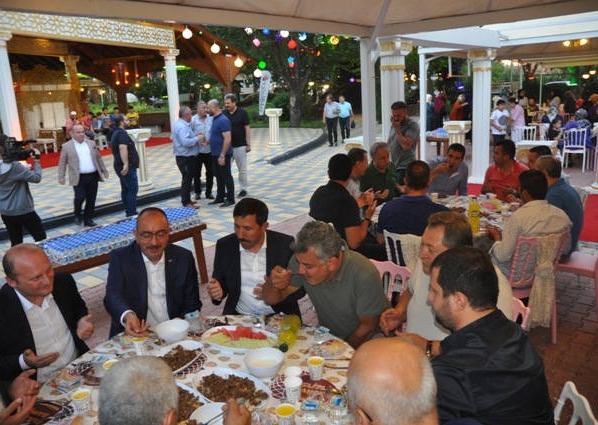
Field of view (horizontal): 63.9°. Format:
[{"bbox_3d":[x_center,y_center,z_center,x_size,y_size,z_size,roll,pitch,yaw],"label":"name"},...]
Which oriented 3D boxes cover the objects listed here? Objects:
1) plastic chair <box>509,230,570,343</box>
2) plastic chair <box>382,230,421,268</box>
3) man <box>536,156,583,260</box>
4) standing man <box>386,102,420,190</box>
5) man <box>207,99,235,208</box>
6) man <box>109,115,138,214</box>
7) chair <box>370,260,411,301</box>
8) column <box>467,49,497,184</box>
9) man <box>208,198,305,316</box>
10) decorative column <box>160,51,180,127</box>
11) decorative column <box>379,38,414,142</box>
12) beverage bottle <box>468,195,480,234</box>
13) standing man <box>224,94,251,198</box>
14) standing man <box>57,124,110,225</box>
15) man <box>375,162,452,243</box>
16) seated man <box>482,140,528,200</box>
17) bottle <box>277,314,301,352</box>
[{"bbox_3d":[1.631,0.518,3.535,0.420,0.900,0.480,-7,14,-17],"label":"plastic chair"},{"bbox_3d":[0.903,0.518,3.619,0.420,0.900,0.480,3,15,23],"label":"plastic chair"},{"bbox_3d":[2.081,0.165,4.115,0.760,1.240,0.520,5,16,31],"label":"man"},{"bbox_3d":[1.266,-0.508,5.738,0.520,1.618,0.420,9,18,43],"label":"standing man"},{"bbox_3d":[-1.244,-0.924,7.876,0.400,1.740,0.500,-10,15,-27],"label":"man"},{"bbox_3d":[-2.932,-0.751,7.972,0.460,1.740,0.530,-6,14,-12],"label":"man"},{"bbox_3d":[0.340,0.730,2.331,0.460,0.910,0.400,-15,18,-40],"label":"chair"},{"bbox_3d":[3.376,-1.741,8.819,0.450,2.430,0.450,7,17,39],"label":"column"},{"bbox_3d":[-0.193,0.573,2.527,0.560,1.250,0.700,-3,13,2],"label":"man"},{"bbox_3d":[-4.171,-3.899,15.959,0.500,2.920,0.500,2,15,23],"label":"decorative column"},{"bbox_3d":[1.332,-1.145,6.722,0.430,2.440,0.430,7,17,39],"label":"decorative column"},{"bbox_3d":[1.222,0.000,3.360,0.083,0.272,0.083,-3,13,0],"label":"beverage bottle"},{"bbox_3d":[-1.075,-1.167,8.516,0.520,1.810,0.340,6,16,36],"label":"standing man"},{"bbox_3d":[-3.634,-0.604,7.984,0.700,1.700,0.440,-13,17,-36],"label":"standing man"},{"bbox_3d":[0.885,0.236,3.535,0.540,1.290,0.780,1,14,18],"label":"man"},{"bbox_3d":[2.158,-0.148,5.187,0.560,1.280,0.720,7,17,37],"label":"seated man"},{"bbox_3d":[-0.045,0.551,2.178,0.077,0.077,0.250,-1,13,12],"label":"bottle"}]

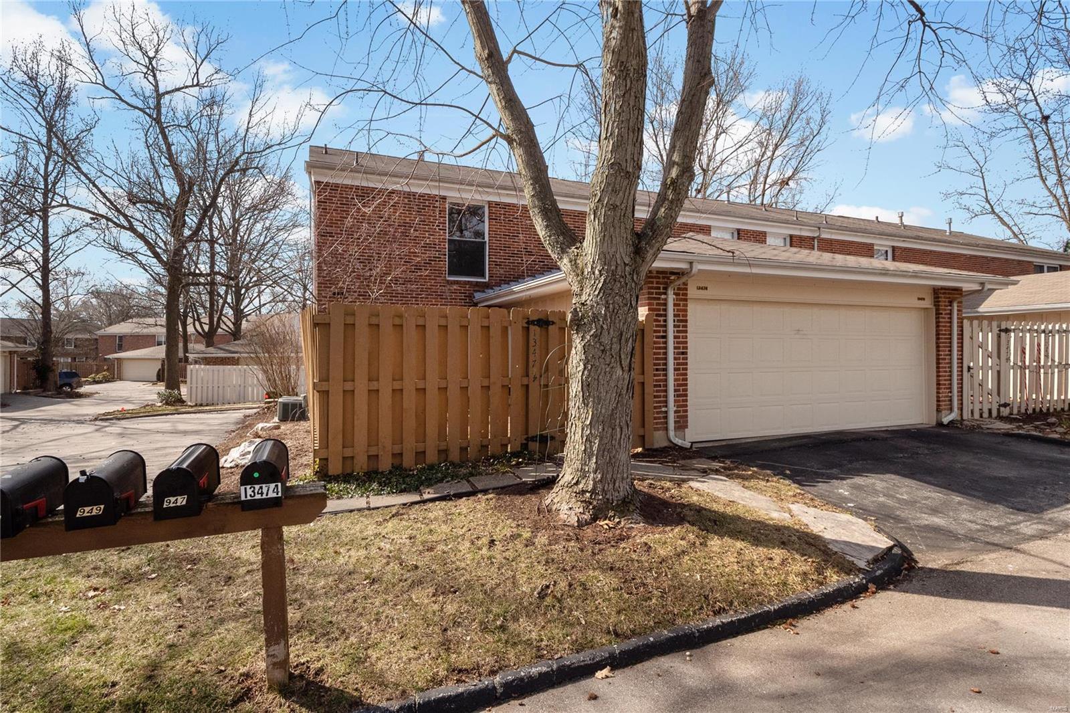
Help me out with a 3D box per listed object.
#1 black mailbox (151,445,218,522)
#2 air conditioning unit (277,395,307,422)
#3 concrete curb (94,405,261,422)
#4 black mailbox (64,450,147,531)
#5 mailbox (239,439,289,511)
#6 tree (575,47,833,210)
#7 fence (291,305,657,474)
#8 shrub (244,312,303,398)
[{"bbox_3d":[-1.665,0.585,2.583,0.172,0.228,0.492,-1,3,-21],"label":"black mailbox"},{"bbox_3d":[-6.330,1.360,14.000,0.680,0.590,0.680,0,1,-21],"label":"air conditioning unit"},{"bbox_3d":[-12.350,2.000,19.000,0.400,0.180,5.500,1,1,35],"label":"concrete curb"},{"bbox_3d":[-1.986,0.605,2.498,0.172,0.228,0.492,-1,2,-23],"label":"black mailbox"},{"bbox_3d":[-1.366,0.586,2.727,0.172,0.228,0.492,-1,2,-21],"label":"mailbox"},{"bbox_3d":[9.600,-7.600,31.000,13.000,18.800,11.000,0,1,0],"label":"tree"},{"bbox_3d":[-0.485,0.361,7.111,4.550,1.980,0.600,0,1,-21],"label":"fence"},{"bbox_3d":[-8.831,0.020,18.500,2.250,2.900,2.000,0,1,-18],"label":"shrub"}]

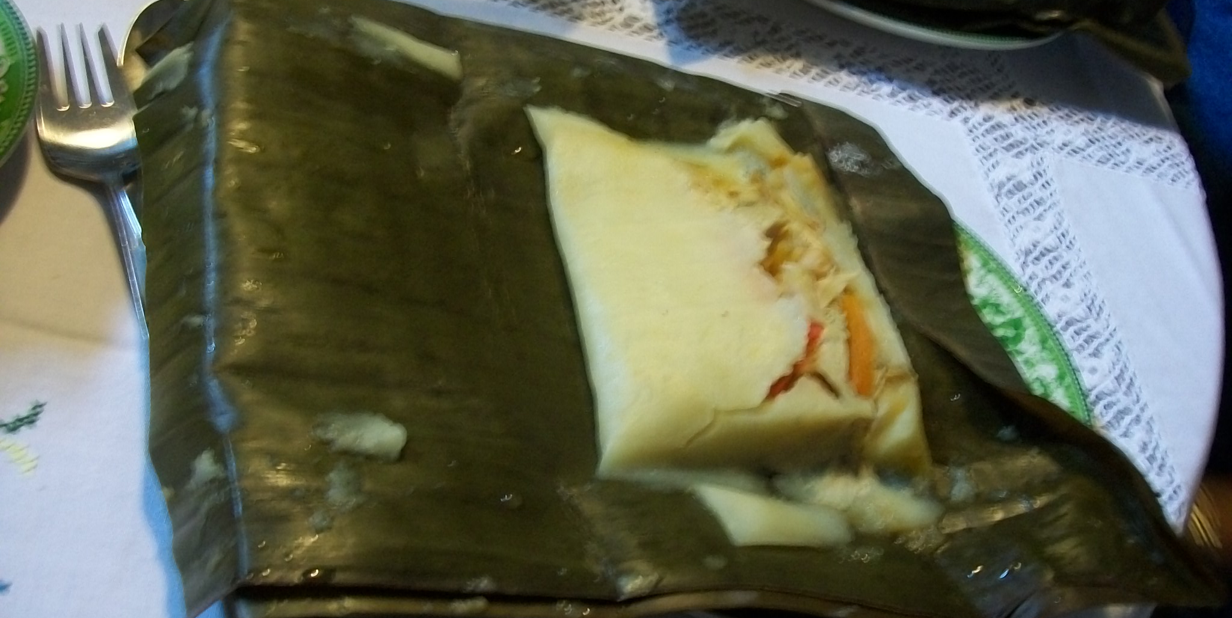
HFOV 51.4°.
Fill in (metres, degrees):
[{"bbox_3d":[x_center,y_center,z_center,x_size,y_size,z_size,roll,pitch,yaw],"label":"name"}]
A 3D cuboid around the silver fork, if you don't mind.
[{"bbox_3d":[-0.138,-0.018,0.359,0.027,0.021,0.193,-7,49,-28],"label":"silver fork"}]

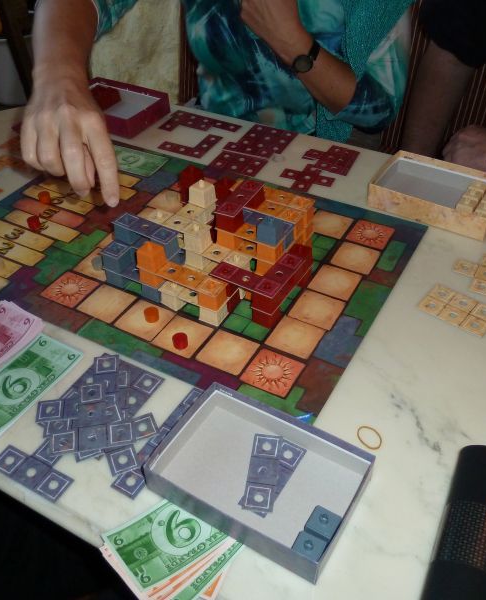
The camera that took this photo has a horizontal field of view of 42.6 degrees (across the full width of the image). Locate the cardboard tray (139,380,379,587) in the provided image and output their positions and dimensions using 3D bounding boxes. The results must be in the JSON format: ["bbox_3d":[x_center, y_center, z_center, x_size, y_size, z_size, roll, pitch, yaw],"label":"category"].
[{"bbox_3d":[0.013,0.139,0.501,0.152,0.032,0.100,22,47,24],"label":"cardboard tray"}]

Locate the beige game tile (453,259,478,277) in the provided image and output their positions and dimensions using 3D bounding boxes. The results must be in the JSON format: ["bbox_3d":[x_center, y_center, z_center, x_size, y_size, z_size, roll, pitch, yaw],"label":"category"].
[{"bbox_3d":[0.252,-0.036,0.707,0.024,0.003,0.024,18,45,20],"label":"beige game tile"}]

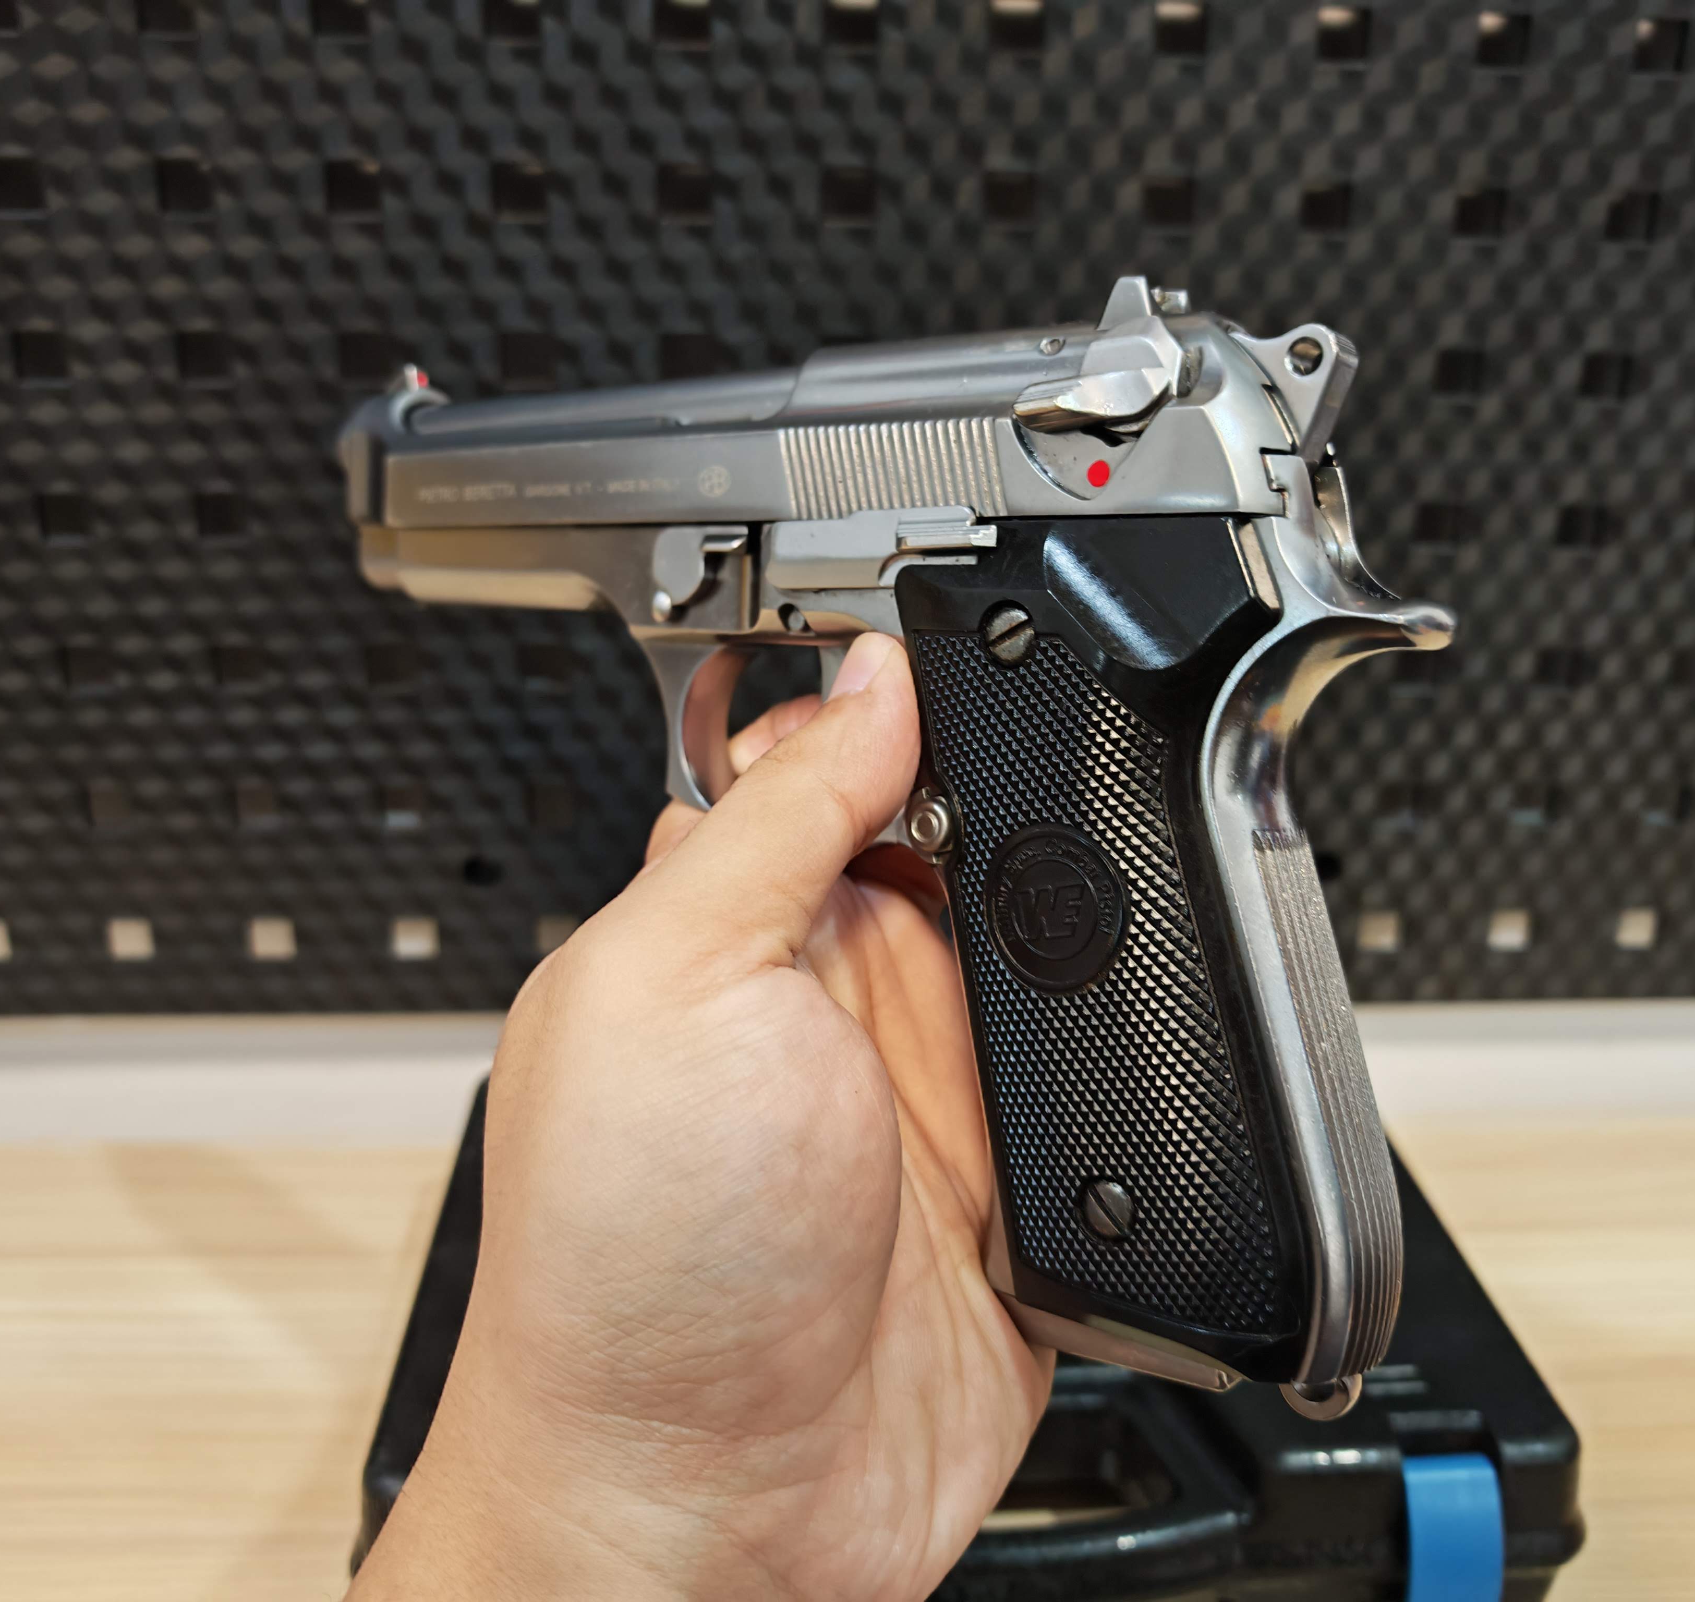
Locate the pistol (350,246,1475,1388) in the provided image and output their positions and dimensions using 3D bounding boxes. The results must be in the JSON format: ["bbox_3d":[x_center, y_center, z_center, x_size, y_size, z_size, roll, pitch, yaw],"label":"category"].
[{"bbox_3d":[-0.011,-0.003,0.242,0.216,0.141,0.037,8,13,39],"label":"pistol"}]

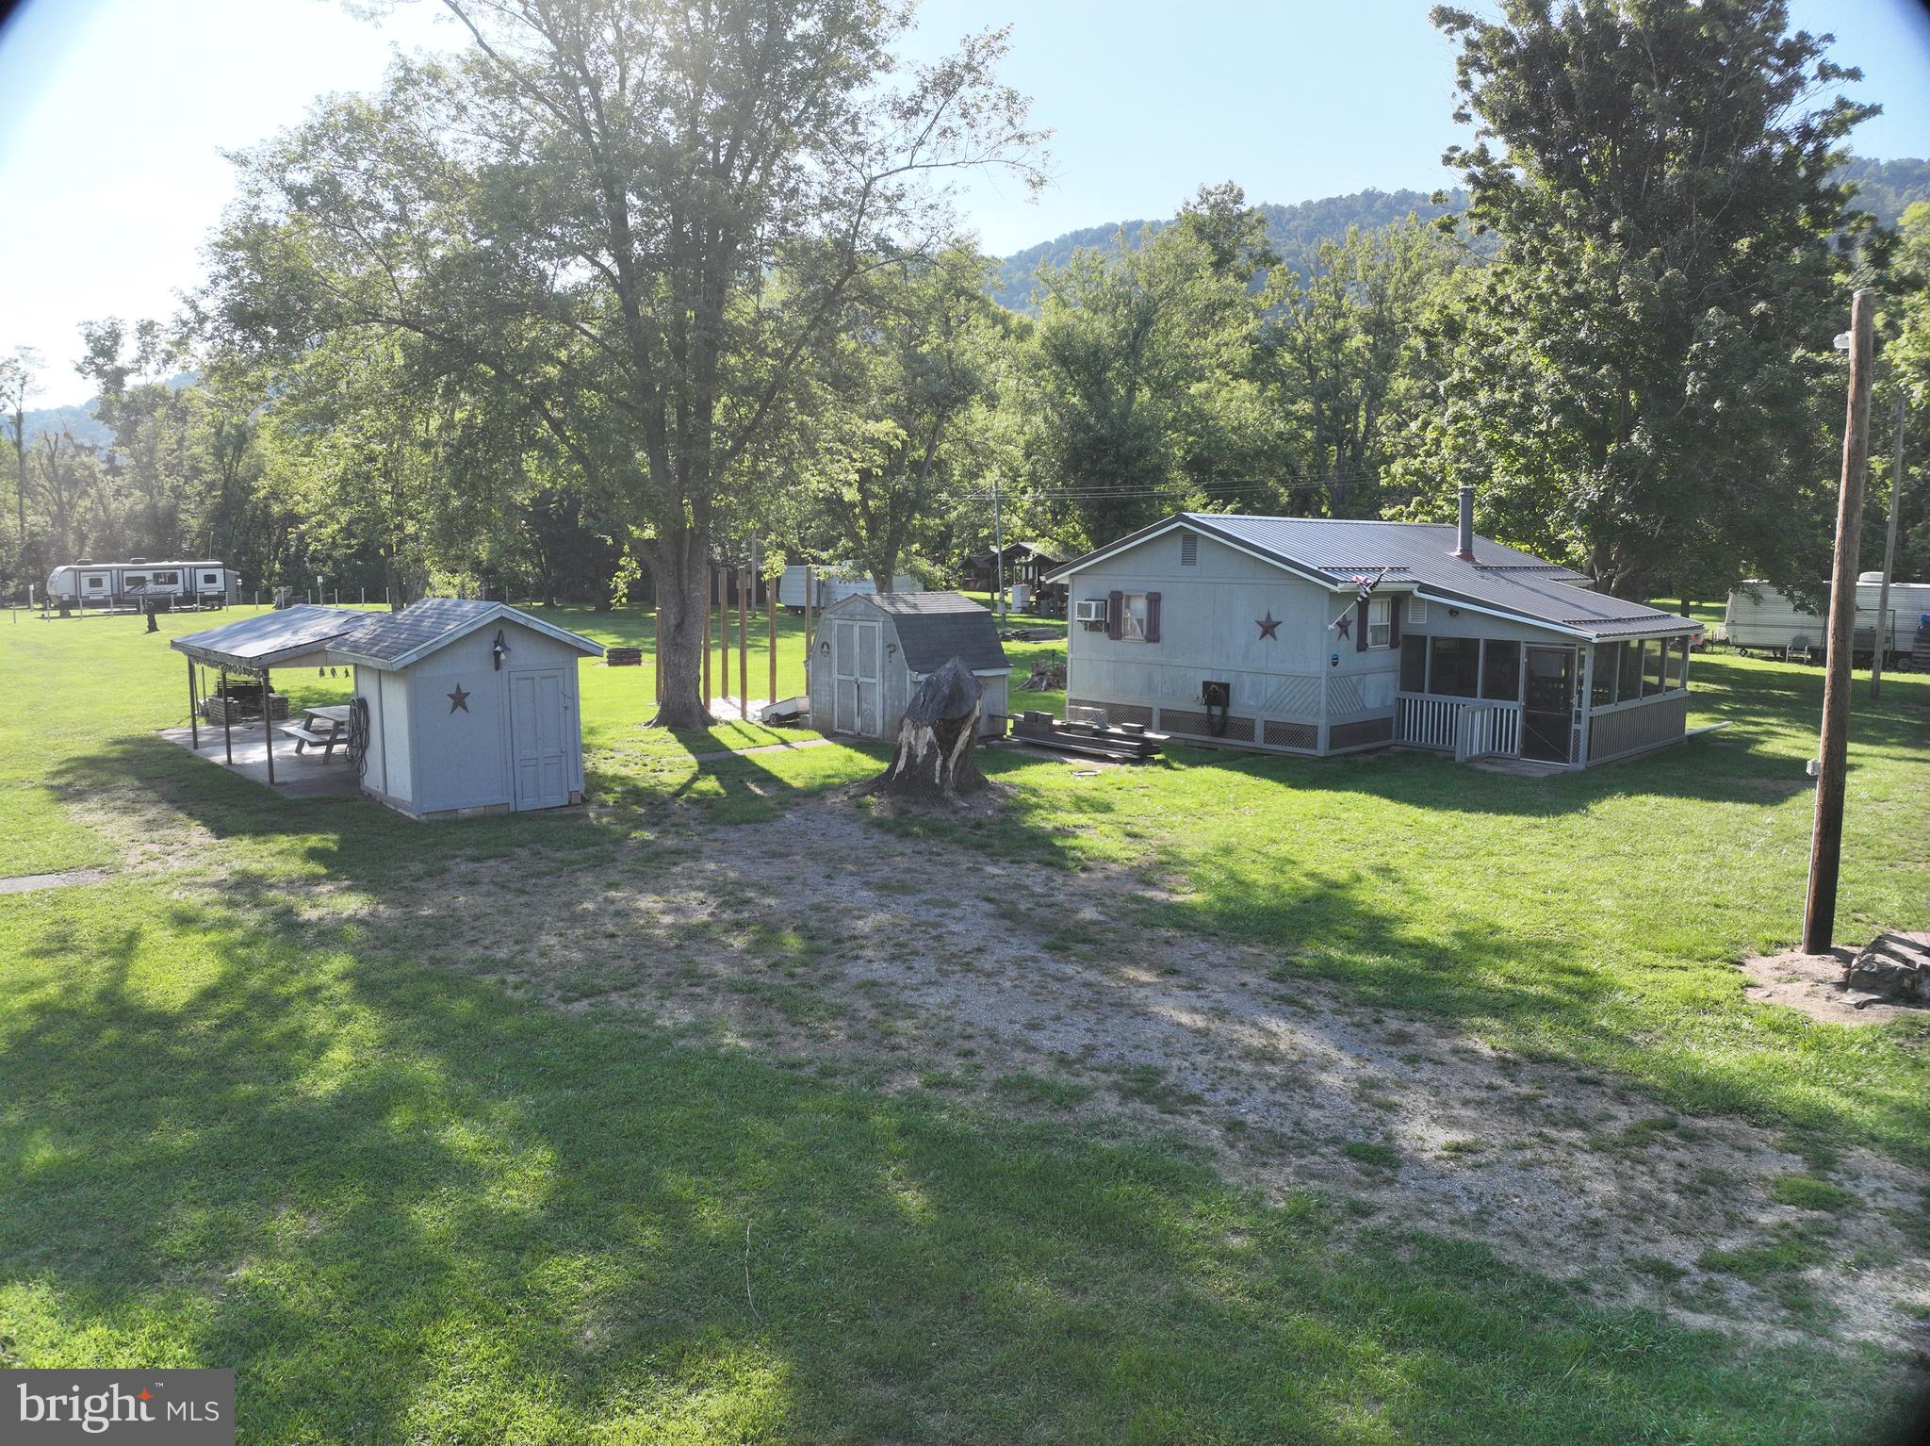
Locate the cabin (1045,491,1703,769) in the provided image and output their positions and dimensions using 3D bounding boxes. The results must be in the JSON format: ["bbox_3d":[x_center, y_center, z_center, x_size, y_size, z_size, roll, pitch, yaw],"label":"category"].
[{"bbox_3d":[9.255,-2.280,28.466,10.800,4.900,10.387,-6,9,-43],"label":"cabin"}]

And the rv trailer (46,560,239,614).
[{"bbox_3d":[-55.660,-9.177,90.000,10.300,3.500,2.900,-6,9,-40],"label":"rv trailer"}]

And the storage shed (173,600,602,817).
[{"bbox_3d":[-9.928,-0.681,23.018,4.576,2.960,10.781,-6,9,-40],"label":"storage shed"}]

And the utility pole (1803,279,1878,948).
[{"bbox_3d":[7.841,-0.839,11.945,0.400,5.893,0.330,0,7,0],"label":"utility pole"}]

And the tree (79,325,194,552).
[{"bbox_3d":[-67.047,-21.182,109.344,9.498,23.019,9.000,0,7,0],"label":"tree"}]

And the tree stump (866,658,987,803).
[{"bbox_3d":[-0.586,-0.006,21.104,1.750,2.083,1.500,0,7,0],"label":"tree stump"}]

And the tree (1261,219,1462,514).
[{"bbox_3d":[26.033,-20.235,89.514,13.197,25.944,11.000,0,7,0],"label":"tree"}]

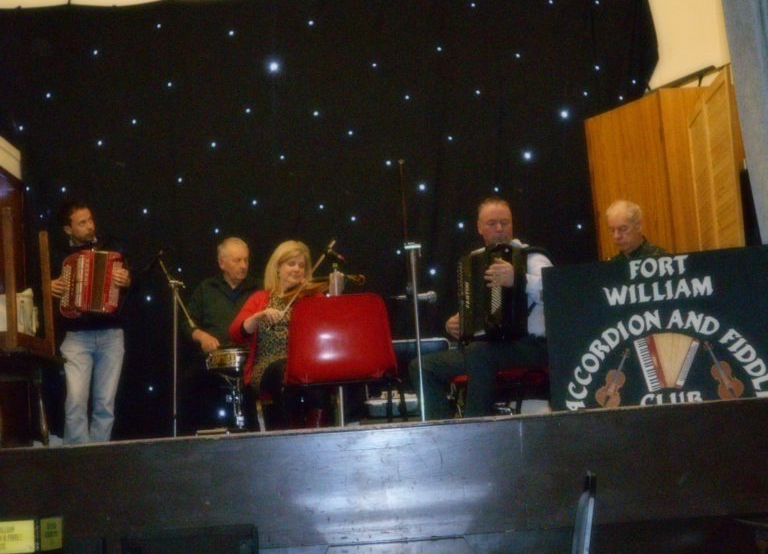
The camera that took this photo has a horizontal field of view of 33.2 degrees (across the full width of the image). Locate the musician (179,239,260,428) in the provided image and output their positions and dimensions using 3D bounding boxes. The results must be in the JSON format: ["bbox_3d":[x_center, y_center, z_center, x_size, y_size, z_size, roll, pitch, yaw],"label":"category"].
[{"bbox_3d":[-0.823,0.421,6.578,0.560,1.280,0.750,2,-14,-23],"label":"musician"}]

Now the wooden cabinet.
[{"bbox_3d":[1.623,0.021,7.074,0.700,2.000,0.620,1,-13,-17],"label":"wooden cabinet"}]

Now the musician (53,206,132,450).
[{"bbox_3d":[-1.728,0.450,7.583,0.560,1.760,0.450,-1,-13,-11],"label":"musician"}]

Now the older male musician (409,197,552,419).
[{"bbox_3d":[0.497,0.247,6.140,0.620,1.280,0.780,-13,-16,37],"label":"older male musician"}]

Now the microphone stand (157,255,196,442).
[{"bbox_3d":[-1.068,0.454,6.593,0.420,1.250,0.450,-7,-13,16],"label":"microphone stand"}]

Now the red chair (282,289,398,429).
[{"bbox_3d":[-0.183,0.469,5.829,0.500,0.790,0.520,-6,-13,12],"label":"red chair"}]

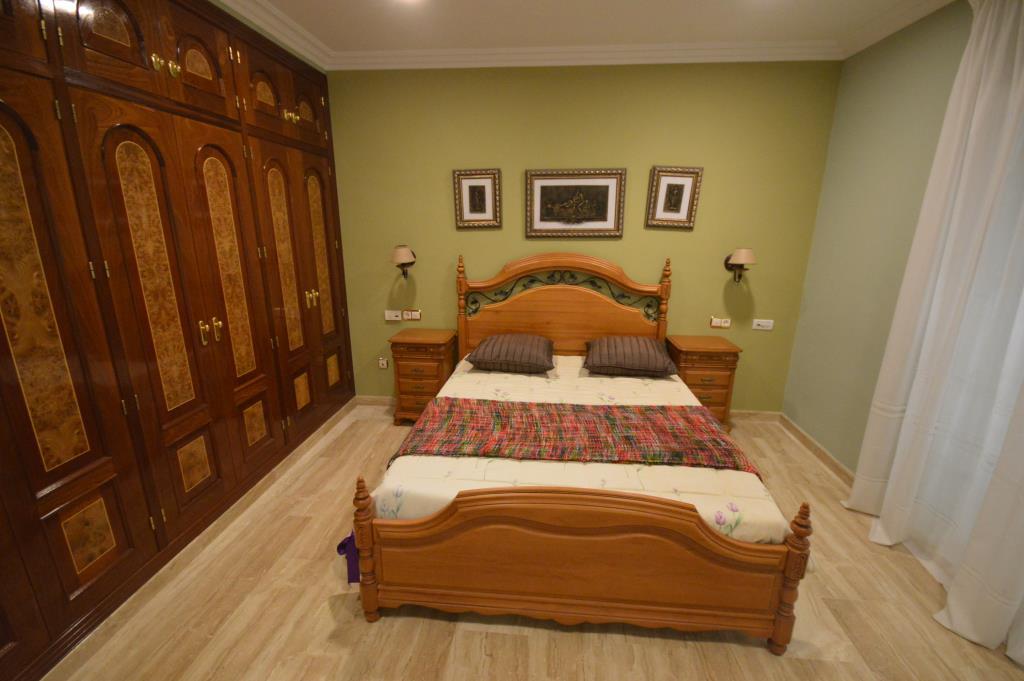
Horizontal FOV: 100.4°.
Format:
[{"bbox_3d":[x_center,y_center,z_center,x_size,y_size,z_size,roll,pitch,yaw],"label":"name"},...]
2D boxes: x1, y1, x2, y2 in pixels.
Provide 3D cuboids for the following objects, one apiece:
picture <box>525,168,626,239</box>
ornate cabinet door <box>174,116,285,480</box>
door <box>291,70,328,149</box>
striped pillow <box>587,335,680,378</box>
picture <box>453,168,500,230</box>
[{"bbox_3d":[0.455,-0.984,3.099,0.705,0.480,0.035,2,15,4],"label":"picture"},{"bbox_3d":[-1.421,-0.153,2.216,0.035,1.765,0.425,2,15,4],"label":"ornate cabinet door"},{"bbox_3d":[-1.402,-1.567,2.928,0.040,0.400,0.420,2,15,4],"label":"door"},{"bbox_3d":[0.834,0.108,3.074,0.600,0.150,0.390,2,25,4],"label":"striped pillow"},{"bbox_3d":[-0.247,-1.034,3.146,0.343,0.425,0.035,2,15,4],"label":"picture"}]

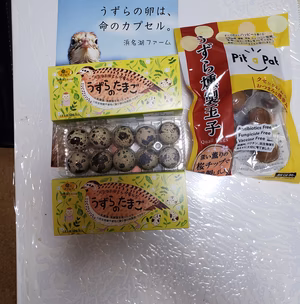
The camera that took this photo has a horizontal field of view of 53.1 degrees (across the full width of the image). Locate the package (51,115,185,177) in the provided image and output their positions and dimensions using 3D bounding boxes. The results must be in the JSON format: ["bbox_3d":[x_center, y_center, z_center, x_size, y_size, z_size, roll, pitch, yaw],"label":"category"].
[{"bbox_3d":[-0.034,-0.006,0.348,0.144,0.034,0.062,-4,87,2],"label":"package"}]

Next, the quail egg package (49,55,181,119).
[{"bbox_3d":[-0.037,-0.069,0.350,0.145,0.036,0.060,-5,87,2],"label":"quail egg package"}]

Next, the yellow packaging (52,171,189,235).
[{"bbox_3d":[-0.032,0.057,0.343,0.145,0.036,0.060,-4,87,2],"label":"yellow packaging"}]

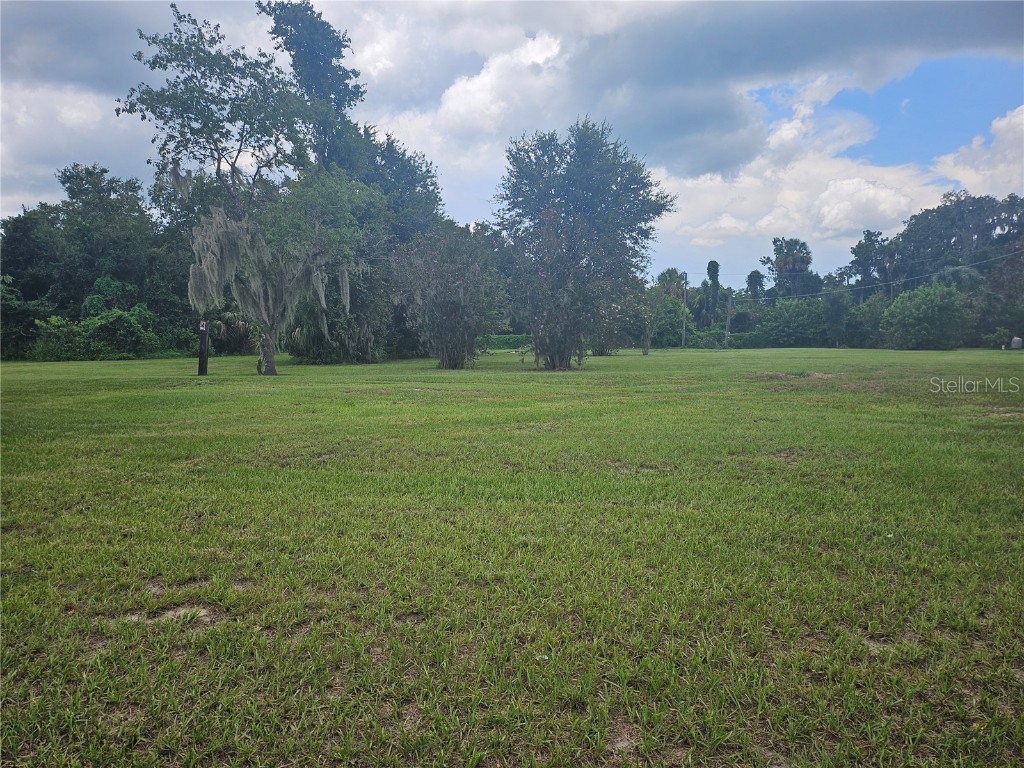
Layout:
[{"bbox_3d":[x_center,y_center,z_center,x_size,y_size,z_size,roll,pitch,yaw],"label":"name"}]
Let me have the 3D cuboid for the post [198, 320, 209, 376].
[{"bbox_3d":[-10.935,-1.253,25.200,0.250,1.960,0.230,1,4,-6],"label":"post"}]

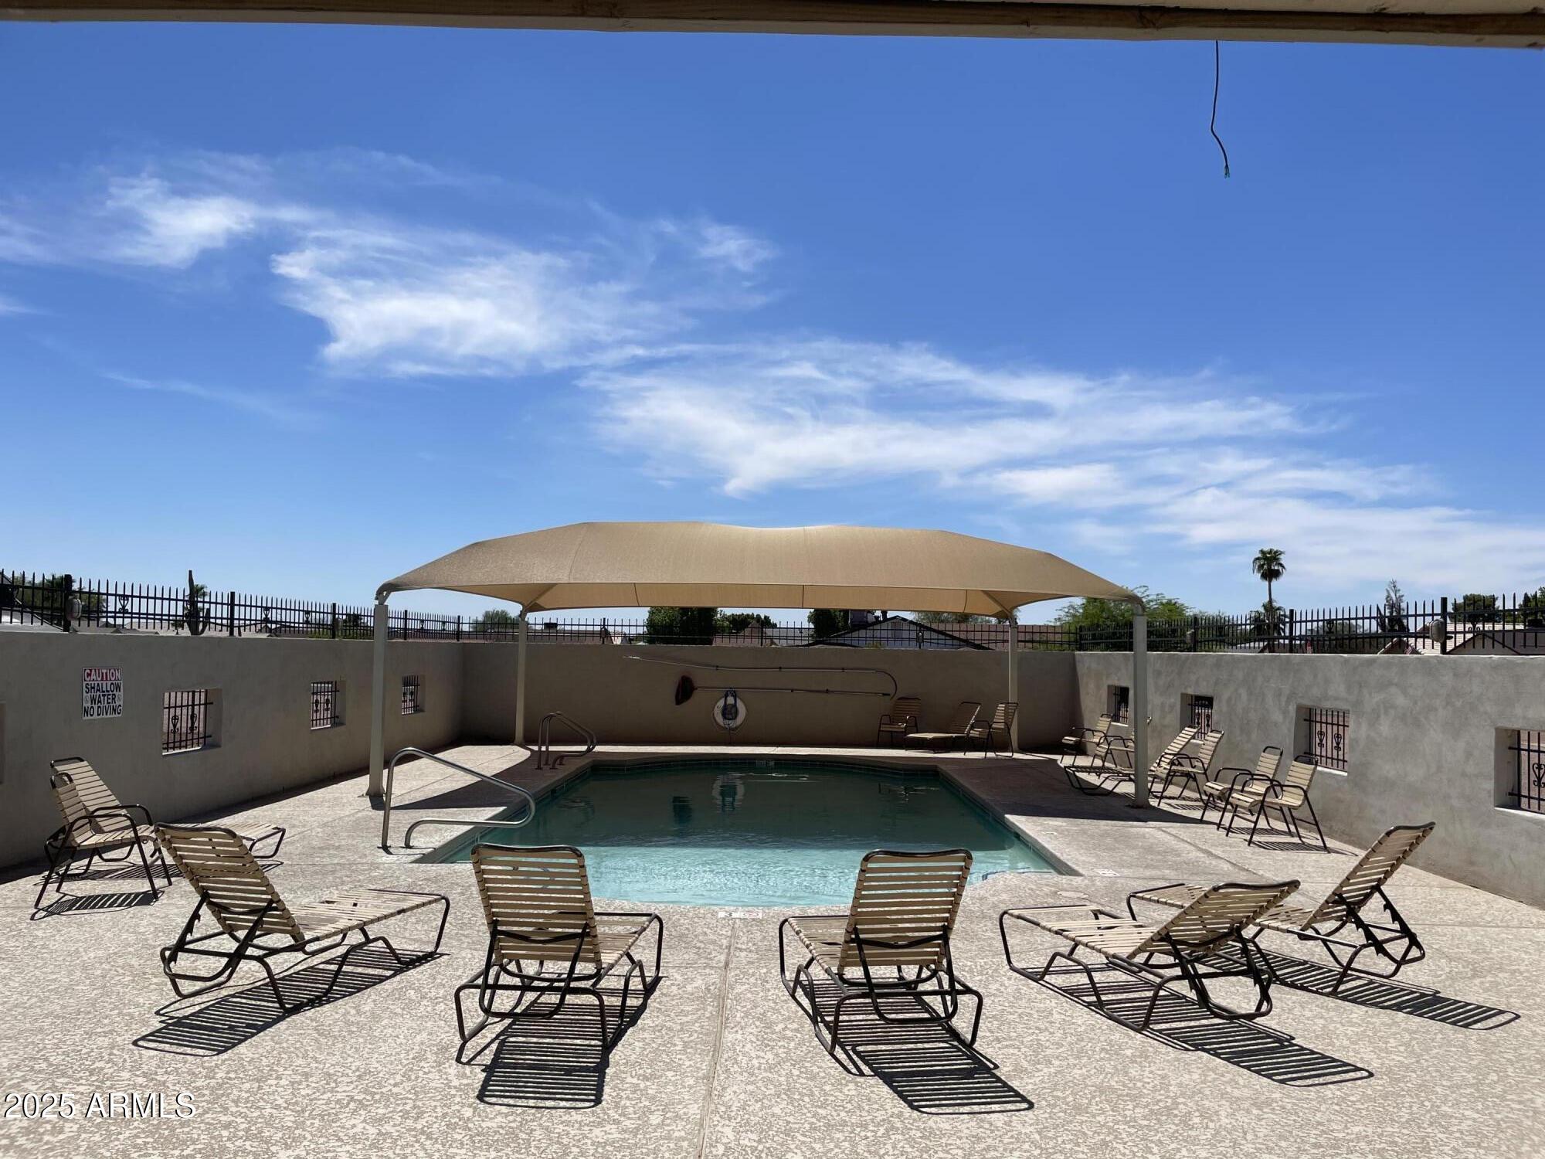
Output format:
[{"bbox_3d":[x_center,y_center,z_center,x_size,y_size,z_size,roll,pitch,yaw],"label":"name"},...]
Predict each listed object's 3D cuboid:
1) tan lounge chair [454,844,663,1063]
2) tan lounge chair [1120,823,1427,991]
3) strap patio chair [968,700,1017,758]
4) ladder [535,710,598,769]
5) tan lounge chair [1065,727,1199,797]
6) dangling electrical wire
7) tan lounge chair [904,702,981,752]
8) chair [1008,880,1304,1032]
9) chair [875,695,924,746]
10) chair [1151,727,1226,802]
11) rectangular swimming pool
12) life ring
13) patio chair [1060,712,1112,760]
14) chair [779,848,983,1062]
[{"bbox_3d":[-0.997,1.651,5.731,0.670,0.926,1.574,1,-4,5],"label":"tan lounge chair"},{"bbox_3d":[2.933,1.792,6.793,0.670,0.904,1.603,3,-4,-36],"label":"tan lounge chair"},{"bbox_3d":[3.857,2.696,20.544,0.720,0.860,0.580,3,-4,-27],"label":"strap patio chair"},{"bbox_3d":[-3.064,2.393,17.337,0.804,0.821,0.611,1,-4,0],"label":"ladder"},{"bbox_3d":[4.682,2.344,15.145,1.610,0.899,0.670,1,-4,6],"label":"tan lounge chair"},{"bbox_3d":[0.679,-0.713,1.758,0.030,0.214,0.030,1,-3,1],"label":"dangling electrical wire"},{"bbox_3d":[3.094,2.717,21.237,1.630,0.870,0.660,4,-4,-37],"label":"tan lounge chair"},{"bbox_3d":[1.955,1.832,6.132,0.670,0.770,1.710,2,-4,-19],"label":"chair"},{"bbox_3d":[2.388,2.673,21.666,0.575,0.858,0.752,-2,-4,36],"label":"chair"},{"bbox_3d":[5.063,2.329,14.318,0.770,0.870,0.580,1,-3,-2],"label":"chair"},{"bbox_3d":[-0.172,3.266,13.984,5.502,1.200,11.693,1,-3,1],"label":"rectangular swimming pool"},{"bbox_3d":[-0.807,2.444,21.860,0.630,0.720,0.120,1,-3,1],"label":"life ring"},{"bbox_3d":[5.170,2.611,18.977,0.752,0.858,0.575,1,-4,-2],"label":"patio chair"},{"bbox_3d":[0.499,1.673,5.748,0.670,0.933,1.562,2,-4,-9],"label":"chair"}]

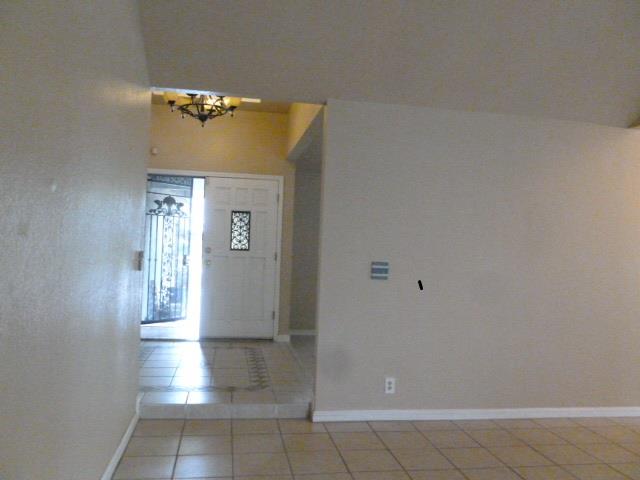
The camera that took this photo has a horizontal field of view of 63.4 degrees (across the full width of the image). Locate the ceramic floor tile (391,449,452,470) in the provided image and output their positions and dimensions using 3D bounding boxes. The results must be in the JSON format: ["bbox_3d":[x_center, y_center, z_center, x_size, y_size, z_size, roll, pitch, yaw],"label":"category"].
[{"bbox_3d":[0.628,1.359,3.203,0.326,0.010,0.326,2,-1,-10],"label":"ceramic floor tile"}]

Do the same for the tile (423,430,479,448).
[{"bbox_3d":[0.886,1.362,3.538,0.318,0.010,0.318,2,-1,-9],"label":"tile"}]

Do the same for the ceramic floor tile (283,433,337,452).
[{"bbox_3d":[-0.078,1.337,3.414,0.326,0.010,0.326,2,-1,-10],"label":"ceramic floor tile"}]

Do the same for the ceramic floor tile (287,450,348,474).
[{"bbox_3d":[-0.022,1.318,3.060,0.318,0.010,0.318,2,-1,-9],"label":"ceramic floor tile"}]

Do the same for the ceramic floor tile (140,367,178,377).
[{"bbox_3d":[-1.482,1.205,4.704,0.326,0.010,0.326,2,-1,-10],"label":"ceramic floor tile"}]

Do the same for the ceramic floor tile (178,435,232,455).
[{"bbox_3d":[-0.728,1.311,3.302,0.326,0.010,0.326,2,-1,-10],"label":"ceramic floor tile"}]

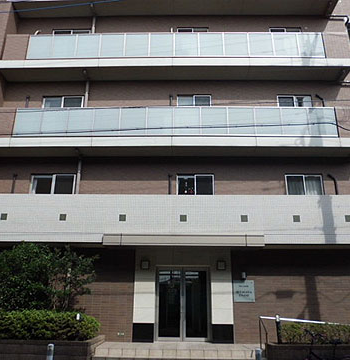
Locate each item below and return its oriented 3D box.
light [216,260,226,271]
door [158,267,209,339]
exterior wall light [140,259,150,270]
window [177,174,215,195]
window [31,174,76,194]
[{"bbox_3d":[1.342,2.492,10.470,0.260,0.270,0.120,0,-19,2],"label":"light"},{"bbox_3d":[0.272,3.553,10.386,1.650,2.080,0.120,0,-19,2],"label":"door"},{"bbox_3d":[-0.876,2.489,10.532,0.260,0.270,0.120,0,-19,2],"label":"exterior wall light"},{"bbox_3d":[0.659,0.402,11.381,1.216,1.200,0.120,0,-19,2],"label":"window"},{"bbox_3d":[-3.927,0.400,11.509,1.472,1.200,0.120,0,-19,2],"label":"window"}]

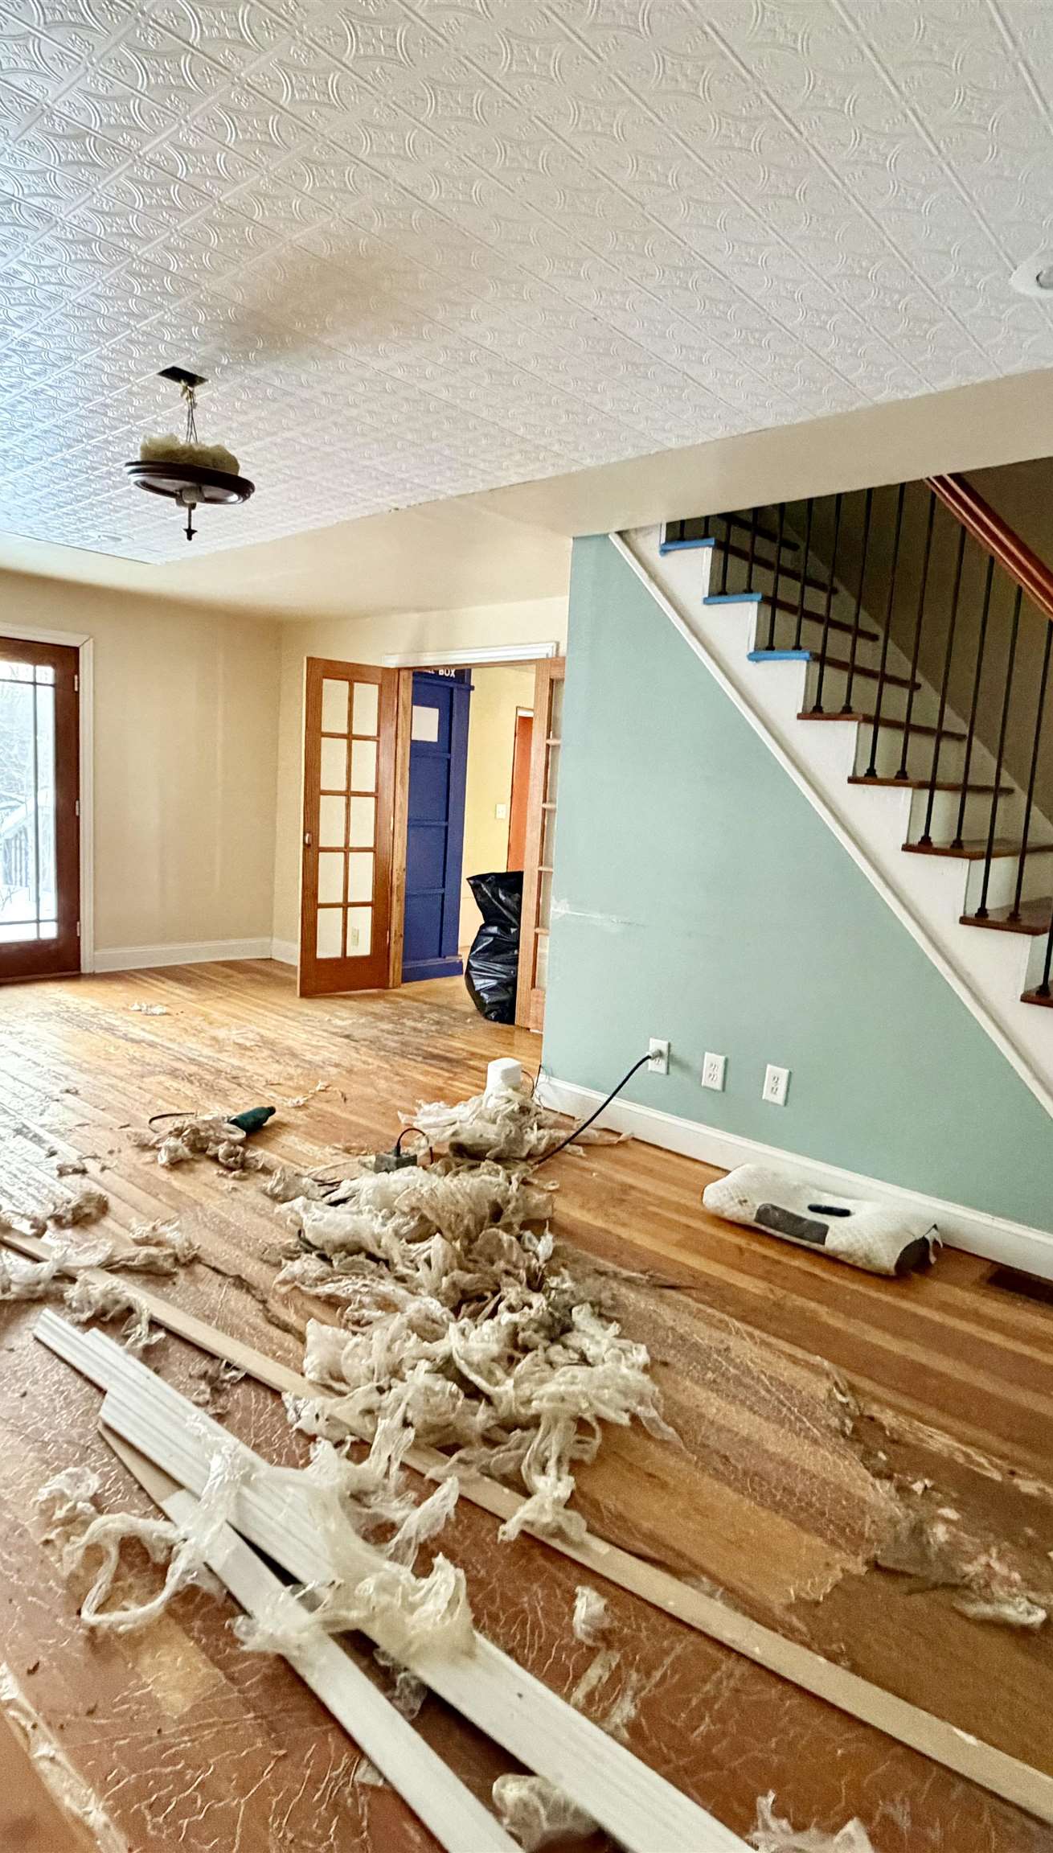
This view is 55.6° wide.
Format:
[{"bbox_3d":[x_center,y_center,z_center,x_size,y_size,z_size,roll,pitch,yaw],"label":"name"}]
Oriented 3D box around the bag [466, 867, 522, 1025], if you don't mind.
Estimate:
[{"bbox_3d":[-0.118,0.091,5.916,0.480,0.860,0.460,10,10,41],"label":"bag"}]

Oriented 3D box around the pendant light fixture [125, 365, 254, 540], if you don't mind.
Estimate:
[{"bbox_3d":[-0.901,-1.248,2.682,0.340,0.410,0.340,10,10,41],"label":"pendant light fixture"}]

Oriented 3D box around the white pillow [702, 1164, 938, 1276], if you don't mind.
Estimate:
[{"bbox_3d":[0.943,0.914,3.190,0.630,0.105,0.350,10,10,41],"label":"white pillow"}]

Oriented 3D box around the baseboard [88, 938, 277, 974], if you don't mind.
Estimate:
[{"bbox_3d":[-2.318,0.196,6.845,0.020,0.146,1.270,10,10,41],"label":"baseboard"}]

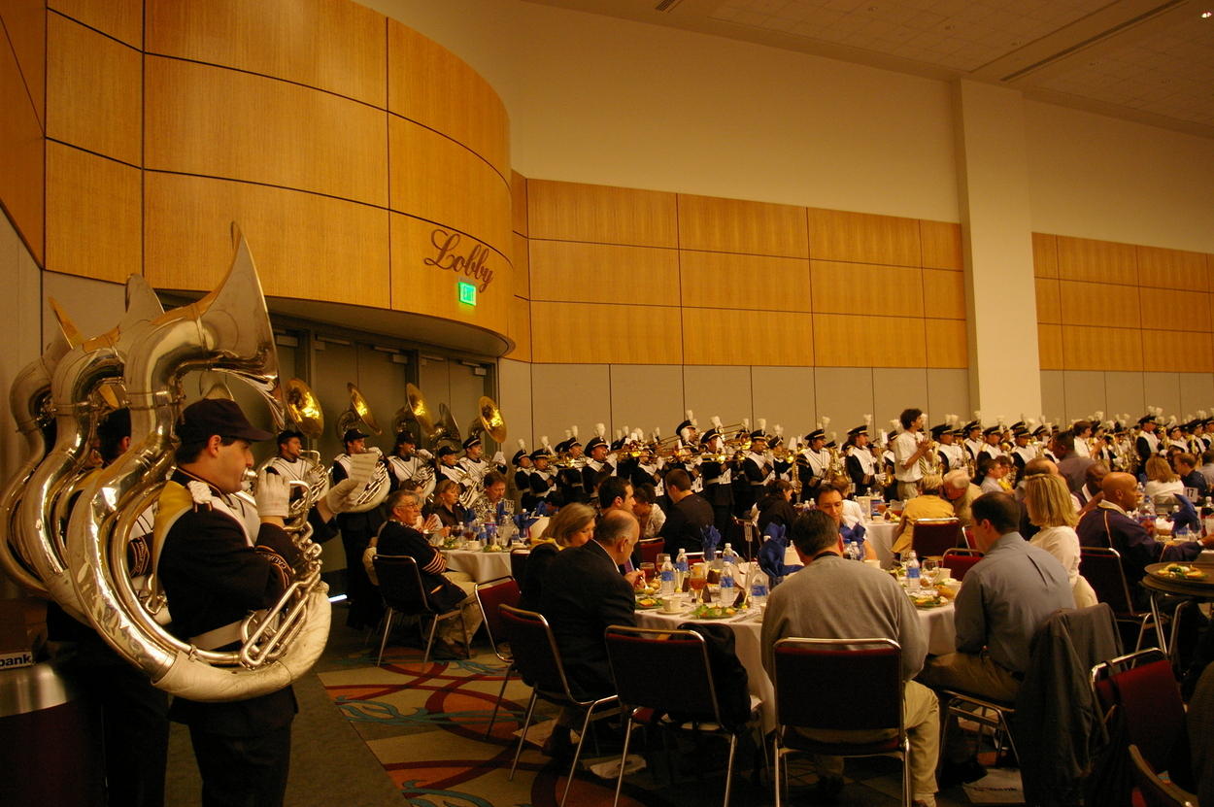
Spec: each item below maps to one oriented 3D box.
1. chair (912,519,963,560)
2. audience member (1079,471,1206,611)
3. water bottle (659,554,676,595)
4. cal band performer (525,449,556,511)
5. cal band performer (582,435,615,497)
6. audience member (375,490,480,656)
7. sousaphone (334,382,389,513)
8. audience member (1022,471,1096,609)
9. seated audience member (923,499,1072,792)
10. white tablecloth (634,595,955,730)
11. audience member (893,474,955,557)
[{"bbox_3d":[3.043,1.509,8.650,0.470,0.830,0.540,-2,-3,-3],"label":"chair"},{"bbox_3d":[3.506,1.114,5.911,0.850,1.340,0.580,-1,-3,-18],"label":"audience member"},{"bbox_3d":[0.332,0.944,4.980,0.066,0.210,0.066,-2,-3,0],"label":"water bottle"},{"bbox_3d":[-0.859,1.416,11.941,0.460,1.680,0.480,-3,-4,28],"label":"cal band performer"},{"bbox_3d":[-0.133,1.306,11.900,0.500,1.810,0.550,-3,-4,20],"label":"cal band performer"},{"bbox_3d":[-1.362,1.315,6.950,0.740,1.310,0.530,1,-4,-40],"label":"audience member"},{"bbox_3d":[-2.328,0.420,8.600,0.560,1.240,0.620,-2,-3,10],"label":"sousaphone"},{"bbox_3d":[2.161,1.067,4.780,0.770,1.350,0.500,-4,-4,29],"label":"audience member"},{"bbox_3d":[1.784,1.069,4.064,0.530,1.330,0.790,1,-4,-36],"label":"seated audience member"},{"bbox_3d":[0.981,1.303,5.033,1.850,0.520,1.850,-2,-3,0],"label":"white tablecloth"},{"bbox_3d":[3.124,1.327,8.884,0.500,1.270,0.750,-1,-3,-16],"label":"audience member"}]

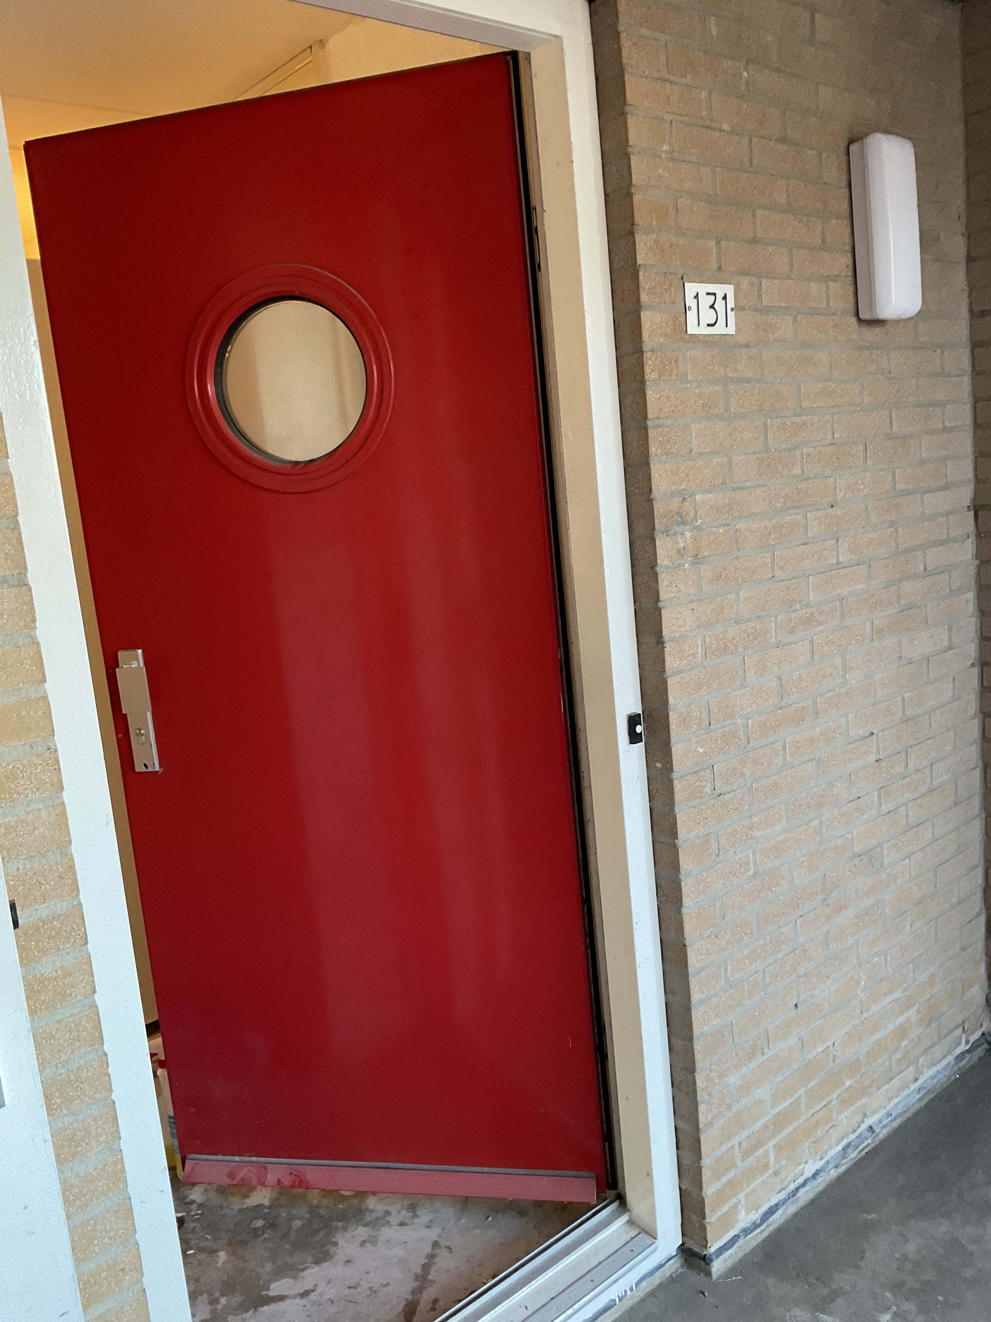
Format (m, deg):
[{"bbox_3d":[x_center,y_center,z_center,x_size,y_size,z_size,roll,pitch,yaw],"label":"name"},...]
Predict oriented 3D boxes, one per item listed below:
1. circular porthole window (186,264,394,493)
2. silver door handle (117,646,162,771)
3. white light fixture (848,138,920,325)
[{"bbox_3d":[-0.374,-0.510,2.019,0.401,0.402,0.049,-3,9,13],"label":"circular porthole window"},{"bbox_3d":[-0.699,0.101,2.171,0.070,0.247,0.047,-3,9,13],"label":"silver door handle"},{"bbox_3d":[0.791,-0.864,2.227,0.120,0.339,0.080,-13,12,-39],"label":"white light fixture"}]

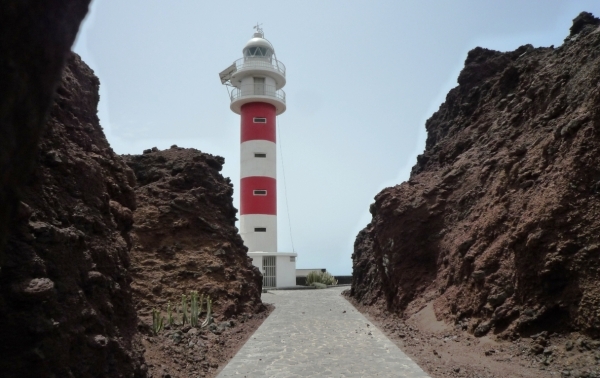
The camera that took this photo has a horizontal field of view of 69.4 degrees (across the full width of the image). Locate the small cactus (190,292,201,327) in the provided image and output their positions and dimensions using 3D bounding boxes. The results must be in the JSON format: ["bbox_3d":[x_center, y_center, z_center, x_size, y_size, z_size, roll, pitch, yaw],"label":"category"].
[{"bbox_3d":[-2.433,2.792,10.090,0.241,0.813,0.192,0,-9,0],"label":"small cactus"}]

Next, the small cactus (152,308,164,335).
[{"bbox_3d":[-3.123,2.923,9.563,0.281,0.554,0.225,0,-9,0],"label":"small cactus"}]

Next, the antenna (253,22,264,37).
[{"bbox_3d":[-3.398,-13.063,35.484,0.920,1.233,0.600,0,-9,0],"label":"antenna"}]

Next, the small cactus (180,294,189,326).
[{"bbox_3d":[-2.688,2.826,10.085,0.194,0.722,0.174,0,-9,0],"label":"small cactus"}]

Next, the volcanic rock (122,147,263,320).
[{"bbox_3d":[-3.343,1.098,13.194,4.300,5.100,4.600,2,-9,-14],"label":"volcanic rock"}]

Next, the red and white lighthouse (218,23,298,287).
[{"bbox_3d":[-3.387,-3.168,33.764,5.700,20.964,5.000,1,-9,-8],"label":"red and white lighthouse"}]

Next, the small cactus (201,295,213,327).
[{"bbox_3d":[-2.154,2.831,9.982,0.285,0.737,0.199,0,-9,0],"label":"small cactus"}]

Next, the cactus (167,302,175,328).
[{"bbox_3d":[-2.980,2.909,9.970,0.194,0.579,0.174,0,-9,0],"label":"cactus"}]

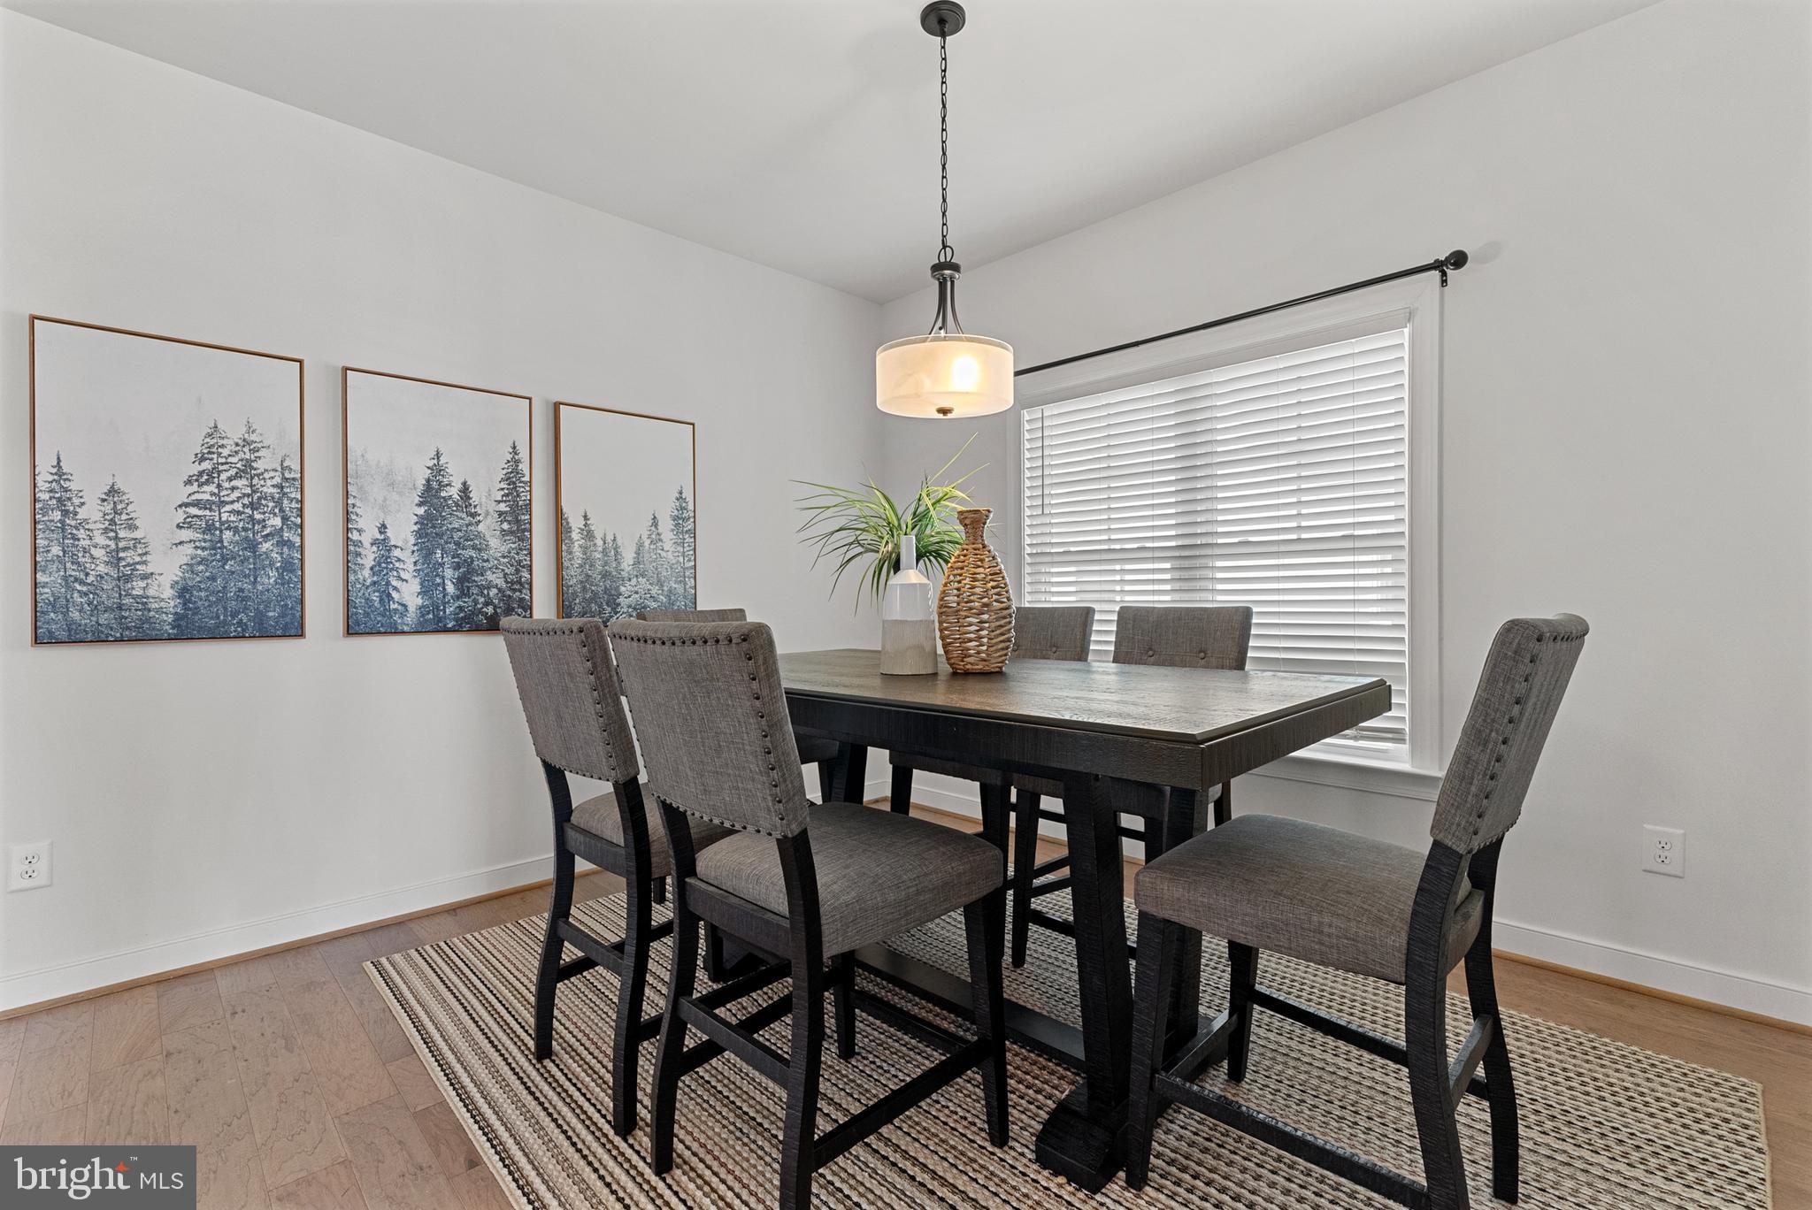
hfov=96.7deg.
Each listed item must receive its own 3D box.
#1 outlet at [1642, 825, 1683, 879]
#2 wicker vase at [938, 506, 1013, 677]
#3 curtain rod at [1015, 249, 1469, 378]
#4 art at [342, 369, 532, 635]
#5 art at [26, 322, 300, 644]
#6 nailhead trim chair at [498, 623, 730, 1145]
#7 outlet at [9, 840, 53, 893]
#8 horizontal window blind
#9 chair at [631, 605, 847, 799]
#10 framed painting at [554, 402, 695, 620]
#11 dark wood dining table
[{"bbox_3d":[2.096,0.681,2.228,0.010,0.127,0.081,-1,1,-44],"label":"outlet"},{"bbox_3d":[0.197,-0.040,2.215,0.215,0.443,0.215,0,0,0],"label":"wicker vase"},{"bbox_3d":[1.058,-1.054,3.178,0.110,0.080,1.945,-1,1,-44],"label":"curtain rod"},{"bbox_3d":[-1.675,-0.346,2.922,0.607,0.906,0.035,-1,1,-44],"label":"art"},{"bbox_3d":[-2.184,-0.341,2.424,0.607,0.906,0.035,-1,1,-44],"label":"art"},{"bbox_3d":[-0.565,0.564,1.964,0.630,1.065,0.490,-1,1,-44],"label":"nailhead trim chair"},{"bbox_3d":[-2.412,0.722,2.219,0.080,0.125,0.008,-1,1,-44],"label":"outlet"},{"bbox_3d":[1.128,-0.222,3.253,0.055,1.418,1.592,-1,1,-44],"label":"horizontal window blind"},{"bbox_3d":[-0.646,0.556,3.050,0.490,1.065,0.630,-1,1,-44],"label":"chair"},{"bbox_3d":[-1.169,-0.355,3.417,0.610,0.914,0.035,-1,1,-44],"label":"framed painting"},{"bbox_3d":[0.099,0.632,2.131,1.855,0.908,1.006,0,1,44],"label":"dark wood dining table"}]

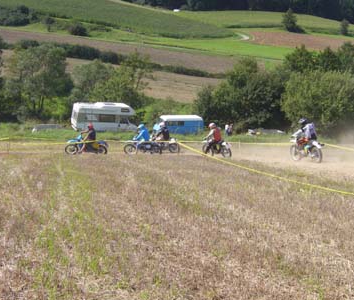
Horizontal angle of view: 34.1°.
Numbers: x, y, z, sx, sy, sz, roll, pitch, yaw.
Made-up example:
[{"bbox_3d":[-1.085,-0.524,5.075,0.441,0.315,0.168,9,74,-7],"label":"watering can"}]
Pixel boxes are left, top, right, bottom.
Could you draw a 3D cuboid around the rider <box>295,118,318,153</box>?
[{"bbox_3d":[5.149,-0.556,23.100,0.660,1.380,0.780,-2,3,-28],"label":"rider"}]

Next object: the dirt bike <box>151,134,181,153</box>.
[{"bbox_3d":[-0.832,-0.349,31.000,2.080,1.100,0.800,1,3,10],"label":"dirt bike"}]

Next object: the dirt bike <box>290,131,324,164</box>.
[{"bbox_3d":[5.177,-0.060,23.100,0.800,1.130,2.080,-1,3,-24],"label":"dirt bike"}]

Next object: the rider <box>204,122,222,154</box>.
[{"bbox_3d":[1.687,-0.529,27.300,0.620,1.450,0.780,-3,4,-42],"label":"rider"}]

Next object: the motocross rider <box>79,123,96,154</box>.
[{"bbox_3d":[-4.477,-0.597,29.000,0.850,1.500,0.600,0,3,0],"label":"motocross rider"}]

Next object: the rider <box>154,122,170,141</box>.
[{"bbox_3d":[-0.842,-0.778,31.000,0.850,1.400,0.600,1,3,12],"label":"rider"}]

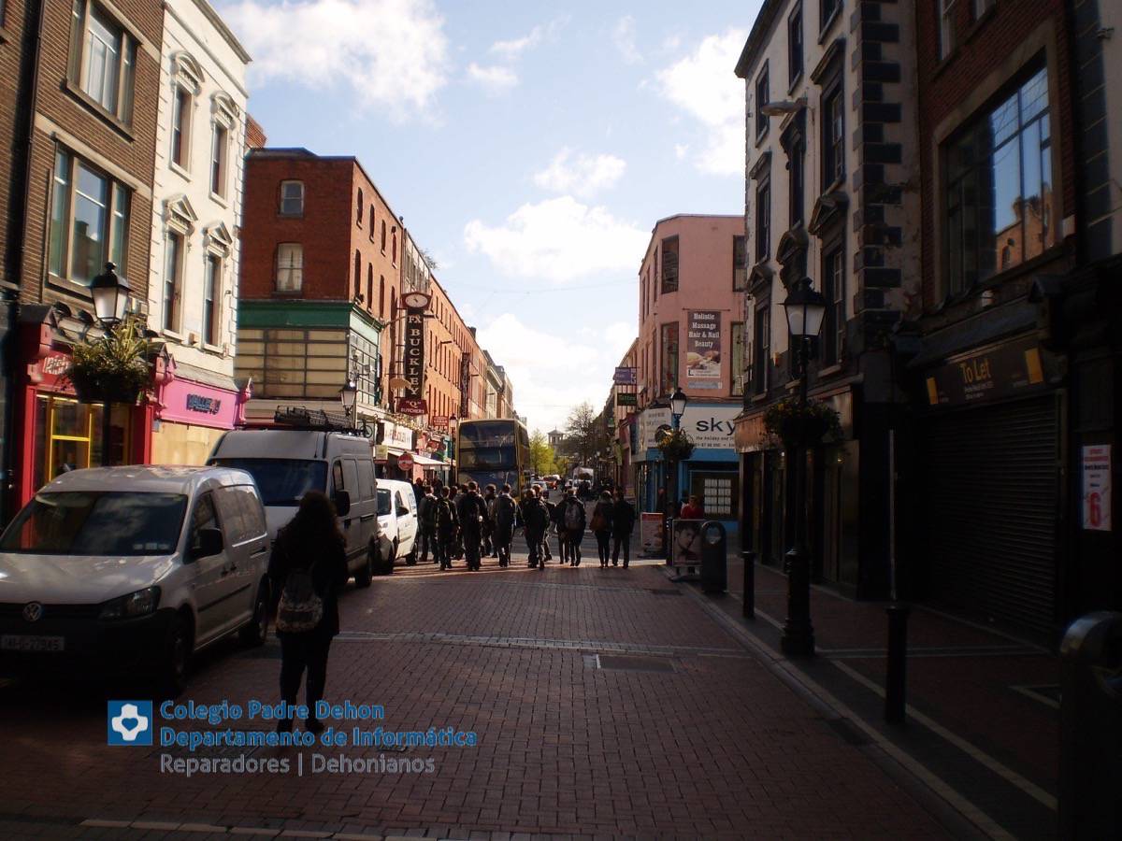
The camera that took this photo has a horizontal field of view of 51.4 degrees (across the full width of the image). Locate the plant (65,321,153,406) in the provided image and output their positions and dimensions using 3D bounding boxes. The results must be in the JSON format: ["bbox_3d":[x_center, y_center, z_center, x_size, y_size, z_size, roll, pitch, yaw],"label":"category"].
[{"bbox_3d":[-4.755,-0.616,12.300,0.850,0.900,0.820,1,-3,1],"label":"plant"}]

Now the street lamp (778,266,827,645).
[{"bbox_3d":[2.467,0.456,11.909,0.430,3.830,0.430,1,-3,0],"label":"street lamp"}]

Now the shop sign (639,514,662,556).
[{"bbox_3d":[2.133,2.674,27.300,0.560,1.039,0.420,1,-3,1],"label":"shop sign"}]

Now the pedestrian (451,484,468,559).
[{"bbox_3d":[-2.189,2.215,25.300,0.460,1.632,0.400,1,-3,1],"label":"pedestrian"}]

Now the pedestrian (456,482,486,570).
[{"bbox_3d":[-1.760,2.073,23.000,0.540,1.751,0.420,1,-3,1],"label":"pedestrian"}]

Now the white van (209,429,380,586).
[{"bbox_3d":[-4.249,1.437,17.924,2.000,2.500,5.000,1,-3,1],"label":"white van"}]

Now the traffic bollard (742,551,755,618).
[{"bbox_3d":[2.406,2.097,15.011,0.170,0.900,0.170,1,-3,0],"label":"traffic bollard"}]

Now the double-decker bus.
[{"bbox_3d":[-2.616,2.413,49.641,2.520,4.380,10.700,1,-3,1],"label":"double-decker bus"}]

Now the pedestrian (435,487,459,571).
[{"bbox_3d":[-2.385,2.249,24.300,0.500,1.750,0.450,1,-3,1],"label":"pedestrian"}]

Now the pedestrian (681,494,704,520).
[{"bbox_3d":[2.910,2.455,25.961,0.480,1.620,0.360,1,-3,1],"label":"pedestrian"}]

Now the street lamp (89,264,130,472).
[{"bbox_3d":[-4.514,0.345,11.492,0.410,3.830,0.410,1,-3,0],"label":"street lamp"}]

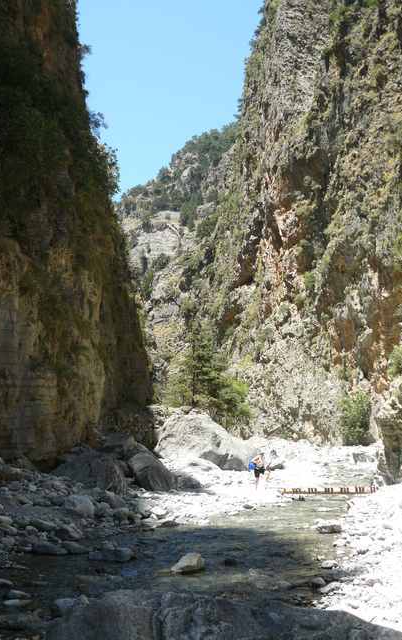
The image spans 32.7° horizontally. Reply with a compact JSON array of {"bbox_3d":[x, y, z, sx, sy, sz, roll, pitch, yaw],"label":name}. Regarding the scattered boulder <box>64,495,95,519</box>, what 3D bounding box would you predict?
[{"bbox_3d":[-2.842,4.362,16.000,0.740,0.540,0.600,0,-10,0],"label":"scattered boulder"}]

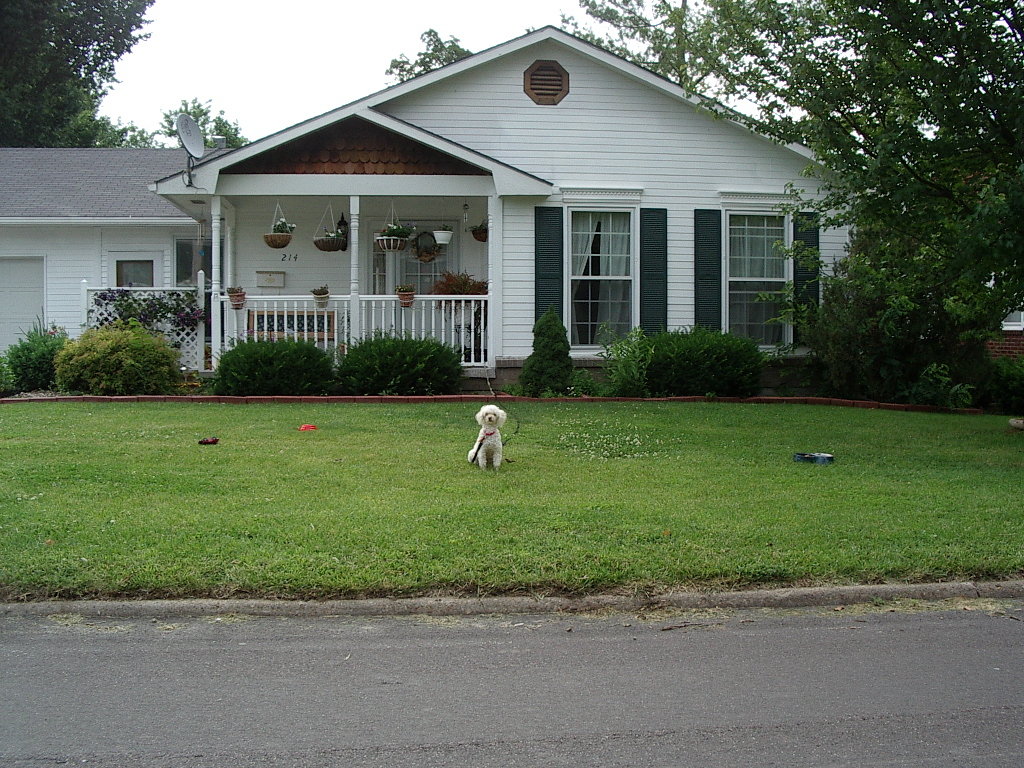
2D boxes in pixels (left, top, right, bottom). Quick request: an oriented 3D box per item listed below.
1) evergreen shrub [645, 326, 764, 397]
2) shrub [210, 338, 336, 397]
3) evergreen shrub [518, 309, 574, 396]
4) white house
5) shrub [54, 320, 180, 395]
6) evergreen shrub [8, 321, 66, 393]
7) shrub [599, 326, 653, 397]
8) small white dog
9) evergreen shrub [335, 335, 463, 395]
[{"bbox_3d":[2.432,-0.278,14.200,1.500,0.880,1.250,0,2,-6],"label":"evergreen shrub"},{"bbox_3d":[-2.970,-0.205,14.000,1.500,0.720,1.200,0,2,-6],"label":"shrub"},{"bbox_3d":[0.417,-0.399,14.000,0.680,1.120,0.680,0,2,-6],"label":"evergreen shrub"},{"bbox_3d":[-2.700,-2.500,20.300,14.600,4.800,11.000,0,2,-6],"label":"white house"},{"bbox_3d":[-4.843,-0.319,13.800,1.520,0.900,1.350,0,2,-6],"label":"shrub"},{"bbox_3d":[-6.078,-0.339,14.400,0.820,0.900,0.800,0,2,-6],"label":"evergreen shrub"},{"bbox_3d":[1.424,-0.276,14.100,0.680,0.870,0.620,0,2,-6],"label":"shrub"},{"bbox_3d":[-0.203,0.434,9.300,0.310,0.530,0.420,0,2,-13],"label":"small white dog"},{"bbox_3d":[-1.414,-0.237,14.000,1.550,0.750,1.200,0,2,-6],"label":"evergreen shrub"}]

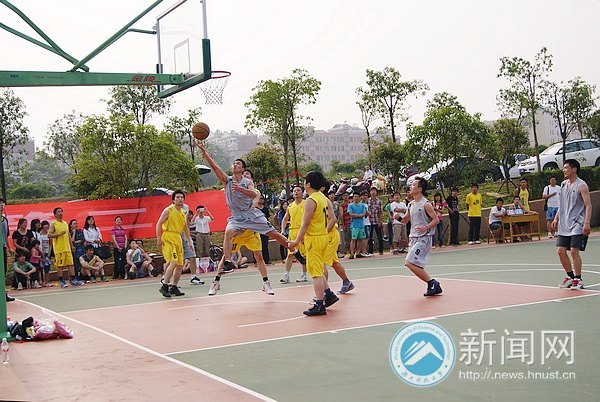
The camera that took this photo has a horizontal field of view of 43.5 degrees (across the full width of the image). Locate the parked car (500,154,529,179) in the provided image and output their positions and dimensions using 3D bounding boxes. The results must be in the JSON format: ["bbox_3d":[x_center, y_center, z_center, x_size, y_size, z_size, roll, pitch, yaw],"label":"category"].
[{"bbox_3d":[12.255,-1.883,41.000,1.800,1.470,4.500,-4,-1,30],"label":"parked car"}]

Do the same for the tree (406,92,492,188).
[{"bbox_3d":[5.235,-2.013,26.300,2.850,3.500,2.700,-4,-1,0],"label":"tree"}]

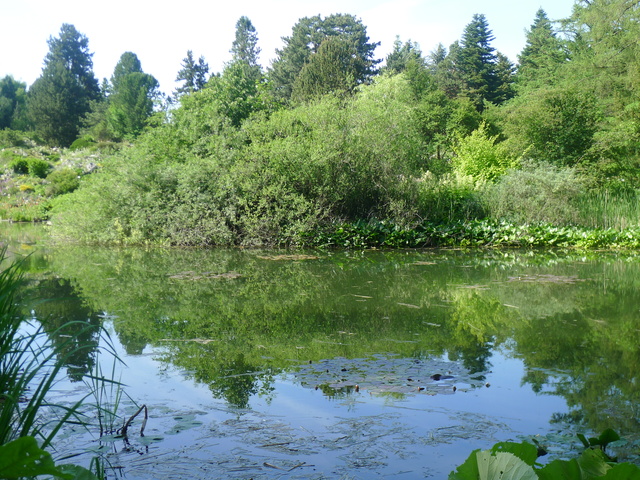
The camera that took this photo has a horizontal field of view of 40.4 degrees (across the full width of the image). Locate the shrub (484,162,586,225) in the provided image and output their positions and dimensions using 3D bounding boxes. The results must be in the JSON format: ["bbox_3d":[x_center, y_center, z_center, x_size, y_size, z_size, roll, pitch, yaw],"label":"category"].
[{"bbox_3d":[7.607,-1.618,30.961,3.700,2.420,3.050,1,4,14],"label":"shrub"}]

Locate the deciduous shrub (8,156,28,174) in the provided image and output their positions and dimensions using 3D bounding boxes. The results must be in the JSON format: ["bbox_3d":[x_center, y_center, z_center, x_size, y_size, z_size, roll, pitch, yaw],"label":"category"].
[{"bbox_3d":[-20.054,-4.938,57.799,1.300,1.230,1.260,-1,4,-19],"label":"deciduous shrub"}]

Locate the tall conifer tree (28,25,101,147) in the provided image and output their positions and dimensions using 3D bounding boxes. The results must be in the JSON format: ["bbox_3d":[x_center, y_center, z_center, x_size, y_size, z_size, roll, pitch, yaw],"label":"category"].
[{"bbox_3d":[-28.225,-16.917,95.624,7.980,13.410,7.740,-1,4,-16],"label":"tall conifer tree"}]

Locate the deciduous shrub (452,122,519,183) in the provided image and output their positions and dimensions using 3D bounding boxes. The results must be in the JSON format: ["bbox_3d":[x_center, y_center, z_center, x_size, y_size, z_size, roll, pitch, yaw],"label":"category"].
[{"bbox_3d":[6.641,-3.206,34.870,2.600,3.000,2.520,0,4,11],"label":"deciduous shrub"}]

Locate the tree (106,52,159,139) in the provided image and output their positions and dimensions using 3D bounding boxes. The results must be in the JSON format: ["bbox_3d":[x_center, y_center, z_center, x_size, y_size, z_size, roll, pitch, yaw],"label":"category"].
[{"bbox_3d":[-19.259,-14.622,89.257,5.230,9.170,5.070,-1,4,-12],"label":"tree"}]

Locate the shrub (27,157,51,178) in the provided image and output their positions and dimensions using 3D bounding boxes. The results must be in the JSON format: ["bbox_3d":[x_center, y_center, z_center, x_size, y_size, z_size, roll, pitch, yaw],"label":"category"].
[{"bbox_3d":[-18.629,-4.797,57.508,1.560,1.450,1.510,-1,4,-18],"label":"shrub"}]

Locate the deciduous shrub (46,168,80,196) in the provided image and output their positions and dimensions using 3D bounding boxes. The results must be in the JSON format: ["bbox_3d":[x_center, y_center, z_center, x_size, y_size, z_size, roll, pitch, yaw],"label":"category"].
[{"bbox_3d":[-16.492,-3.696,55.874,2.140,1.800,1.970,-1,4,-16],"label":"deciduous shrub"}]

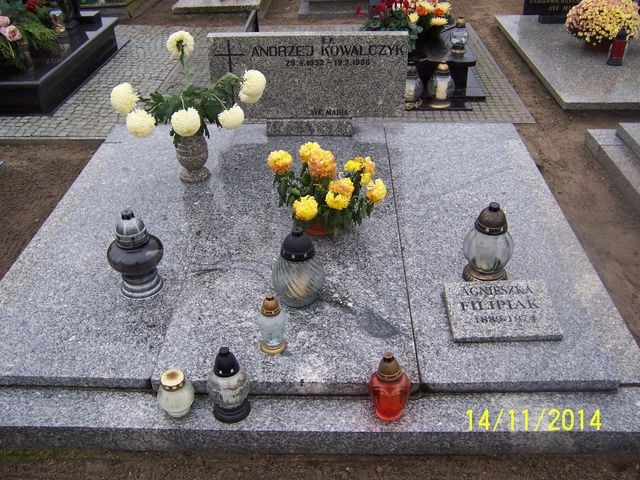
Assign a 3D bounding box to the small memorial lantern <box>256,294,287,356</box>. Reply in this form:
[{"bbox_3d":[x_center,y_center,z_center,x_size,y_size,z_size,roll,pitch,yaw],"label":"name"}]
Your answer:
[{"bbox_3d":[-0.145,0.251,1.884,0.089,0.203,0.089,0,34,2],"label":"small memorial lantern"}]

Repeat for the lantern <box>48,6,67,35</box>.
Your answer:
[{"bbox_3d":[-1.991,-1.669,4.640,0.108,0.183,0.108,0,34,2],"label":"lantern"}]

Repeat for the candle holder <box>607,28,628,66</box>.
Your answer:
[{"bbox_3d":[2.009,-1.306,4.105,0.110,0.237,0.110,0,34,2],"label":"candle holder"}]

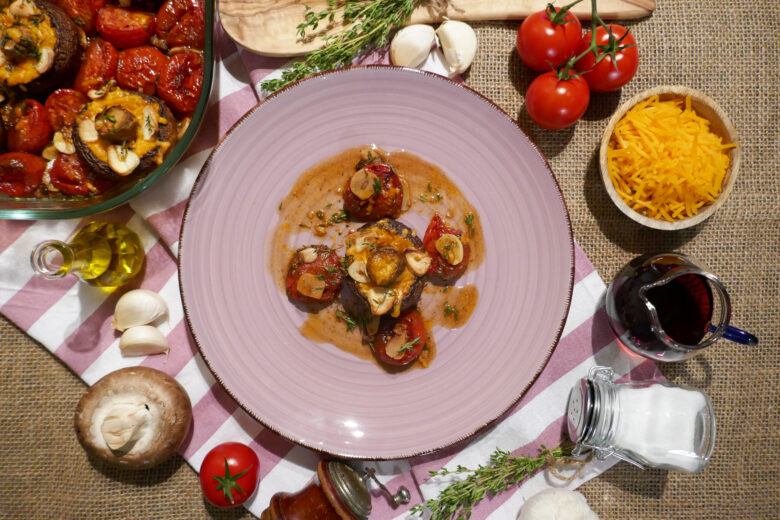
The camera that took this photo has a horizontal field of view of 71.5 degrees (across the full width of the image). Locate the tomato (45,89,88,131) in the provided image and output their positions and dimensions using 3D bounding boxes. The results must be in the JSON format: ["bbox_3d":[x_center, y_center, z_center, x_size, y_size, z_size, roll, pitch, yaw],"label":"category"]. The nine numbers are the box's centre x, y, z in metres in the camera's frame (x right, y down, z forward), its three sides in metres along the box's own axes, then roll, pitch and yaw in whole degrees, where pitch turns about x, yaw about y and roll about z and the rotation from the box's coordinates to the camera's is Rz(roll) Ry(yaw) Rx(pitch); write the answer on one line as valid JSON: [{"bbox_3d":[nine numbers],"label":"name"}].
[{"bbox_3d":[-0.220,-0.101,0.371,0.031,0.028,0.031,0,90,0],"label":"tomato"}]

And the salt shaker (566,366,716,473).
[{"bbox_3d":[0.168,0.110,0.366,0.087,0.057,0.061,9,90,3],"label":"salt shaker"}]

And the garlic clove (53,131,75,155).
[{"bbox_3d":[-0.214,-0.077,0.356,0.011,0.006,0.017,-38,89,-1],"label":"garlic clove"}]

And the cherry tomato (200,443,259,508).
[{"bbox_3d":[-0.109,0.147,0.369,0.041,0.039,0.041,0,89,0],"label":"cherry tomato"}]

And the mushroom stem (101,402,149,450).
[{"bbox_3d":[-0.176,0.111,0.360,0.025,0.025,0.025,0,90,0],"label":"mushroom stem"}]

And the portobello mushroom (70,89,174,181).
[{"bbox_3d":[-0.176,-0.085,0.367,0.063,0.039,0.062,0,90,0],"label":"portobello mushroom"}]

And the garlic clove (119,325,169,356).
[{"bbox_3d":[-0.172,0.057,0.380,0.033,0.019,0.021,2,89,0],"label":"garlic clove"}]

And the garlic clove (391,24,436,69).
[{"bbox_3d":[0.016,-0.149,0.381,0.028,0.025,0.037,41,90,0],"label":"garlic clove"}]

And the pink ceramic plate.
[{"bbox_3d":[-0.009,0.002,0.382,0.270,0.025,0.270,0,90,0],"label":"pink ceramic plate"}]

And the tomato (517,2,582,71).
[{"bbox_3d":[0.110,-0.152,0.373,0.042,0.040,0.042,-1,68,2],"label":"tomato"}]

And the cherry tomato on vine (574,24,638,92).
[{"bbox_3d":[0.149,-0.139,0.372,0.043,0.042,0.043,0,85,3],"label":"cherry tomato on vine"}]

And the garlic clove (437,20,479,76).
[{"bbox_3d":[0.047,-0.150,0.382,0.026,0.024,0.037,-6,89,0],"label":"garlic clove"}]

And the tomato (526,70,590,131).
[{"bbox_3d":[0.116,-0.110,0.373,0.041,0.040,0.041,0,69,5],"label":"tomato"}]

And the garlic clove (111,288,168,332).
[{"bbox_3d":[-0.173,0.035,0.377,0.035,0.024,0.027,-11,89,0],"label":"garlic clove"}]

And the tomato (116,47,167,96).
[{"bbox_3d":[-0.168,-0.129,0.370,0.034,0.029,0.032,0,90,0],"label":"tomato"}]

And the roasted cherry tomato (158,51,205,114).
[{"bbox_3d":[-0.142,-0.122,0.371,0.034,0.029,0.041,0,89,0],"label":"roasted cherry tomato"}]

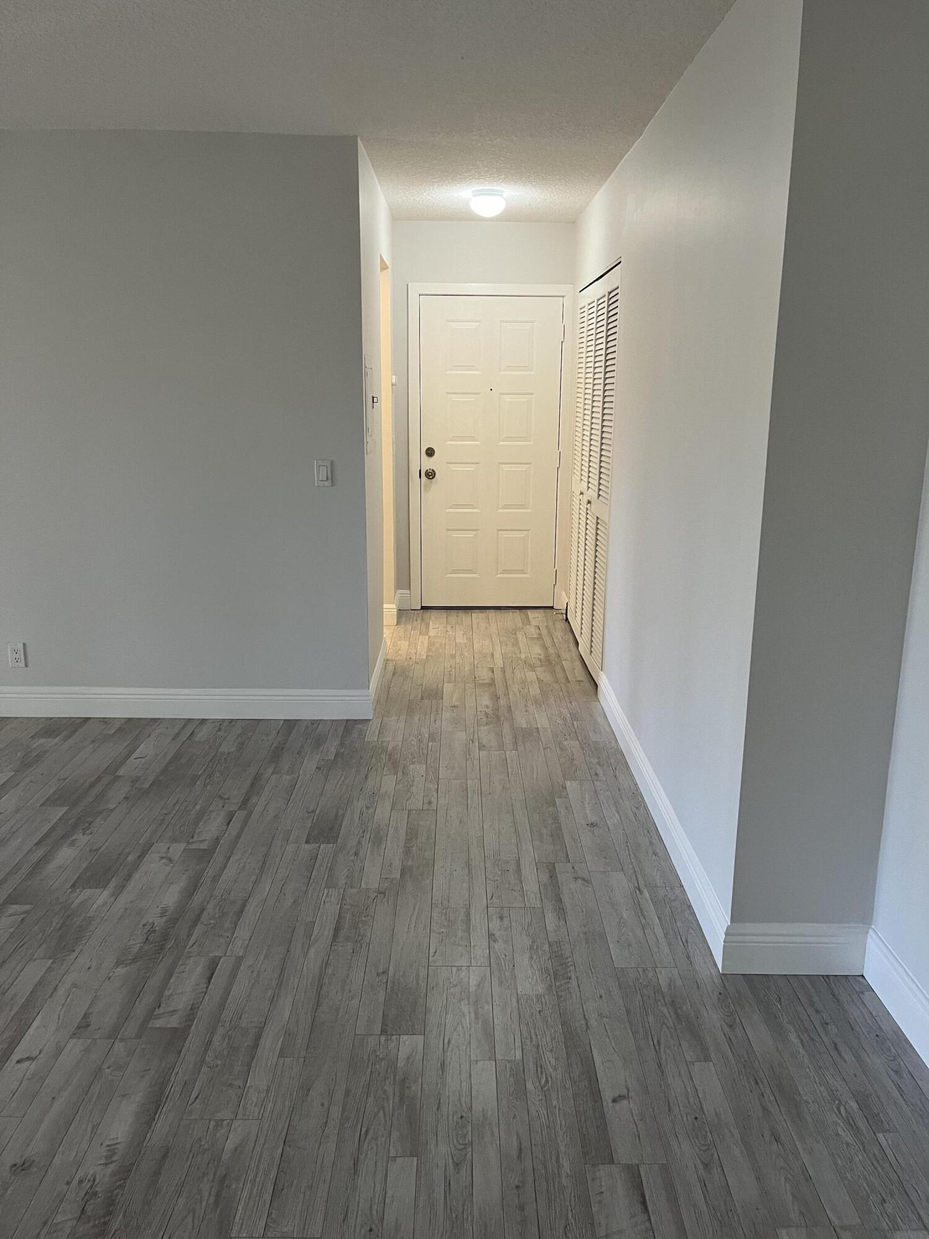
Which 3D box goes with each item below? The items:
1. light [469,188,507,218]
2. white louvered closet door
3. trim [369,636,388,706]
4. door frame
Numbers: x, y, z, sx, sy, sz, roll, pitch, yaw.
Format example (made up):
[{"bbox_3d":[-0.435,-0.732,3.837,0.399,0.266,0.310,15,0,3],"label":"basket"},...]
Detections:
[{"bbox_3d":[0.123,-2.143,4.814,0.187,0.121,0.187,0,14,0],"label":"light"},{"bbox_3d":[0.687,-0.782,5.080,0.039,1.990,1.497,0,14,0],"label":"white louvered closet door"},{"bbox_3d":[-0.427,0.280,4.714,0.018,0.140,0.896,0,14,0],"label":"trim"},{"bbox_3d":[0.165,-1.090,6.119,1.045,2.095,0.118,0,14,0],"label":"door frame"}]

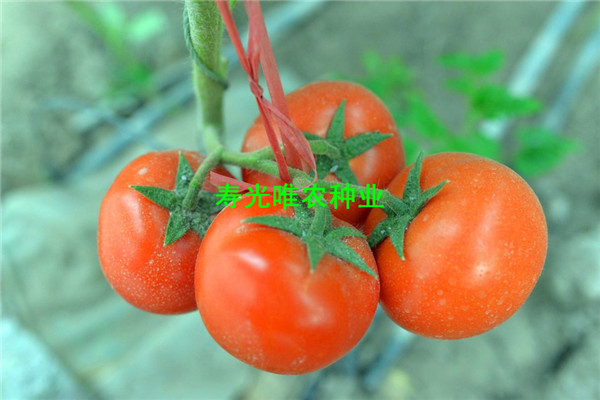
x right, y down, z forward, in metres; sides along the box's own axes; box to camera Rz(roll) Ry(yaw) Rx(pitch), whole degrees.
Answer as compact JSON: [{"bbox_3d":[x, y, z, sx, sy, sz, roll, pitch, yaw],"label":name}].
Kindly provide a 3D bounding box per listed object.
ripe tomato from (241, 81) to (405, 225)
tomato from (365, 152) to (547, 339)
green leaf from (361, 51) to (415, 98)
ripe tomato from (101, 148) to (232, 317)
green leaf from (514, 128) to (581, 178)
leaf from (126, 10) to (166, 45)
[{"bbox_3d":[0.011,-0.020,0.279,0.077,0.070,0.077,0,84,-10],"label":"ripe tomato"},{"bbox_3d":[0.066,0.019,0.245,0.070,0.077,0.077,31,0,-29],"label":"tomato"},{"bbox_3d":[0.086,-0.124,0.580,0.048,0.020,0.052,-21,44,-24],"label":"green leaf"},{"bbox_3d":[-0.059,0.015,0.275,0.075,0.070,0.075,0,63,-27],"label":"ripe tomato"},{"bbox_3d":[0.228,-0.046,0.540,0.058,0.018,0.048,0,40,0],"label":"green leaf"},{"bbox_3d":[-0.171,-0.192,0.650,0.045,0.015,0.036,-20,44,-22],"label":"leaf"}]

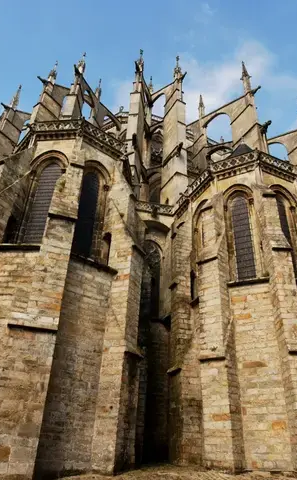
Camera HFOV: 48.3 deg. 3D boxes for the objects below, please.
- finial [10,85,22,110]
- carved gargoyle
[{"bbox_3d":[-14.928,-16.312,37.871,0.950,4.071,0.950,26,-36,-35],"label":"finial"},{"bbox_3d":[10.618,-10.080,29.823,0.500,0.700,1.400,19,-33,-27],"label":"carved gargoyle"}]

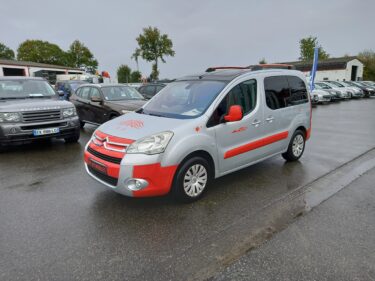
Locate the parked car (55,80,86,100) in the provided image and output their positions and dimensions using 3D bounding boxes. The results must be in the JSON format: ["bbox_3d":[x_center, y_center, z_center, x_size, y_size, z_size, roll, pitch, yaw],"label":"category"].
[{"bbox_3d":[-7.200,-3.016,17.400,1.800,1.650,4.350,-11,16,-39],"label":"parked car"}]

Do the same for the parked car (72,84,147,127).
[{"bbox_3d":[-2.700,-1.276,9.650,1.820,1.540,4.420,-11,17,-41],"label":"parked car"}]

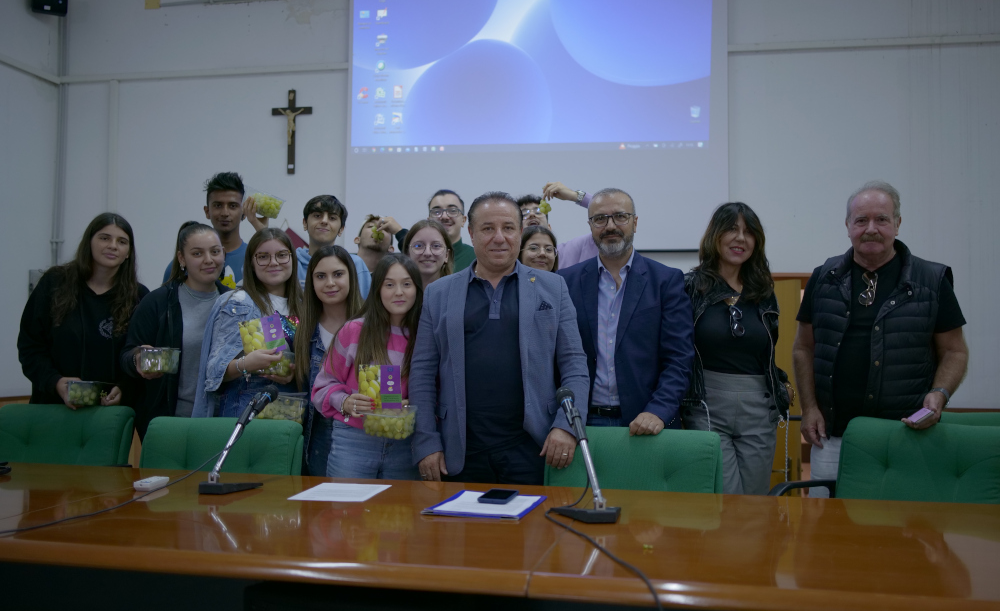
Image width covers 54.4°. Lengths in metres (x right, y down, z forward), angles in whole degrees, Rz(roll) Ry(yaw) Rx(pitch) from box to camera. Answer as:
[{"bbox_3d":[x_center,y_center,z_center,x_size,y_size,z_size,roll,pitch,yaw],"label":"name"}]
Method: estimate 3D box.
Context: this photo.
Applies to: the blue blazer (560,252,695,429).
[{"bbox_3d":[0.429,0.192,3.375,0.500,0.740,0.360,0,-2,12],"label":"blue blazer"}]

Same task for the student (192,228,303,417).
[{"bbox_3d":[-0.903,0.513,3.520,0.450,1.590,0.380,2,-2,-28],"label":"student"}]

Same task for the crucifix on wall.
[{"bbox_3d":[-1.241,-1.040,5.814,0.258,0.515,0.060,0,-2,11],"label":"crucifix on wall"}]

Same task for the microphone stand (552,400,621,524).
[{"bbox_3d":[0.206,0.377,2.357,0.165,0.260,0.260,1,-2,-9],"label":"microphone stand"}]

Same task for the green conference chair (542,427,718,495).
[{"bbox_3d":[0.361,0.822,2.831,0.600,0.890,0.620,0,-2,15],"label":"green conference chair"}]

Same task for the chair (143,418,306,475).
[{"bbox_3d":[-0.978,0.830,2.984,0.600,0.920,0.620,0,-2,10],"label":"chair"}]

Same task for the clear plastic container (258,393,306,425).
[{"bbox_3d":[-0.766,0.366,3.388,0.180,0.105,0.120,1,-2,-6],"label":"clear plastic container"}]

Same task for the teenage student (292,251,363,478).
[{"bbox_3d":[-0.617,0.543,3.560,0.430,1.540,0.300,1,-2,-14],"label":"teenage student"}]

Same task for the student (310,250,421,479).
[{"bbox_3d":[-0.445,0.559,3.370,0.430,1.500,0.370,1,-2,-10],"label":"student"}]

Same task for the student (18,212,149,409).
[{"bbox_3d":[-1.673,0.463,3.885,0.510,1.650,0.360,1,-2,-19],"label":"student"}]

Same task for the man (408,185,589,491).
[{"bbox_3d":[-0.002,0.468,3.210,0.580,1.680,0.370,1,-2,0],"label":"man"}]

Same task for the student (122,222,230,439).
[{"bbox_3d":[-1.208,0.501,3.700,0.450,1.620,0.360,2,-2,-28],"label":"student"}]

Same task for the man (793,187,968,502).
[{"bbox_3d":[1.327,0.449,3.390,0.600,1.760,0.380,0,-2,26],"label":"man"}]

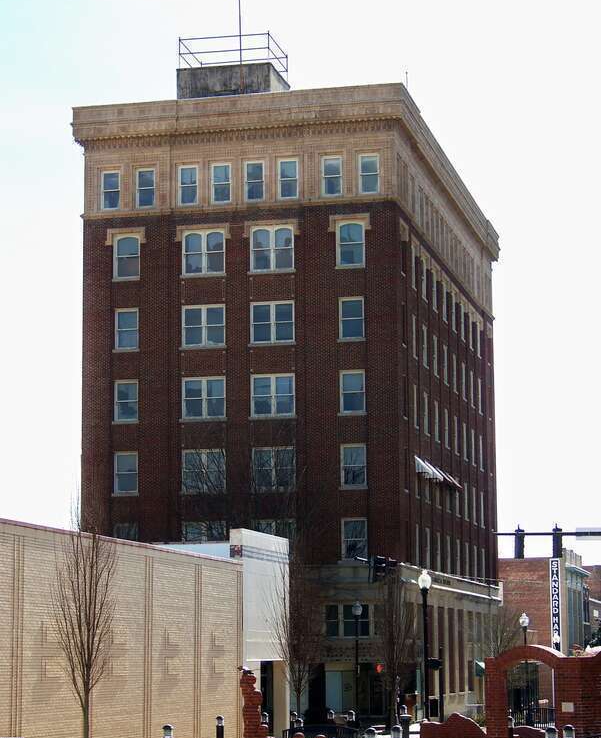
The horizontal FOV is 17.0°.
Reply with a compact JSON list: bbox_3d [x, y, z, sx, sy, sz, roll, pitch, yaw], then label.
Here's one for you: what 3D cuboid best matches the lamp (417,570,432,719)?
[{"bbox_3d":[4.033,8.995,64.860,0.430,5.050,0.430,-2,-8,13],"label":"lamp"}]

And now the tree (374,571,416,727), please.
[{"bbox_3d":[3.000,8.989,64.357,1.350,5.010,1.350,-2,-8,13],"label":"tree"}]

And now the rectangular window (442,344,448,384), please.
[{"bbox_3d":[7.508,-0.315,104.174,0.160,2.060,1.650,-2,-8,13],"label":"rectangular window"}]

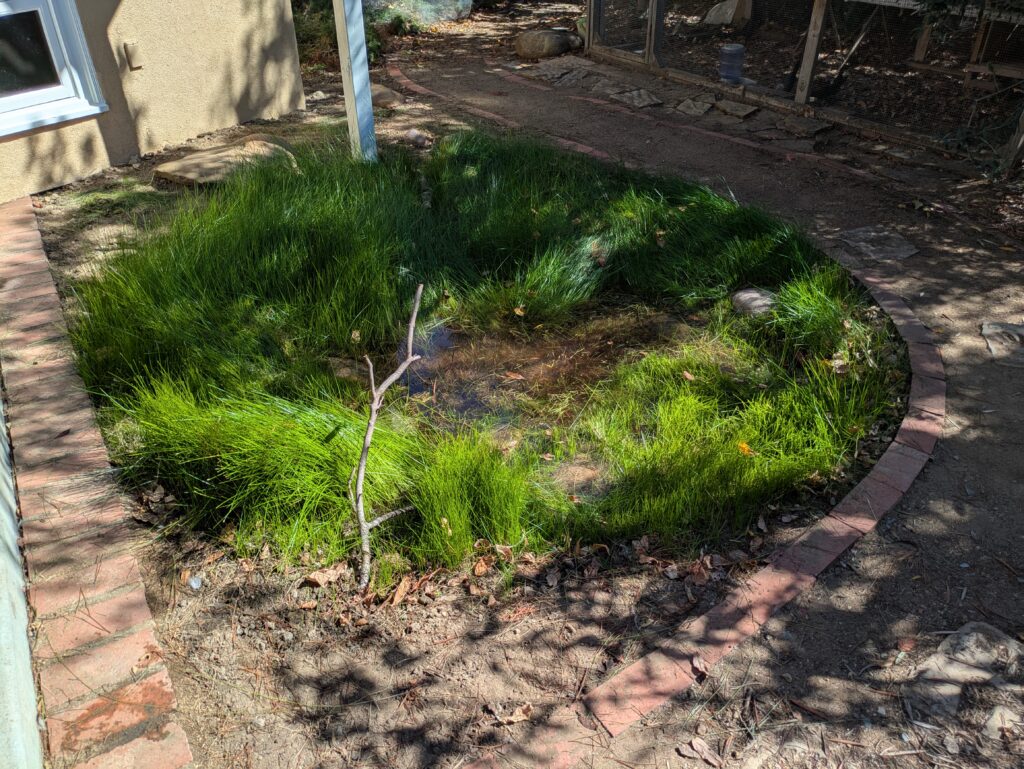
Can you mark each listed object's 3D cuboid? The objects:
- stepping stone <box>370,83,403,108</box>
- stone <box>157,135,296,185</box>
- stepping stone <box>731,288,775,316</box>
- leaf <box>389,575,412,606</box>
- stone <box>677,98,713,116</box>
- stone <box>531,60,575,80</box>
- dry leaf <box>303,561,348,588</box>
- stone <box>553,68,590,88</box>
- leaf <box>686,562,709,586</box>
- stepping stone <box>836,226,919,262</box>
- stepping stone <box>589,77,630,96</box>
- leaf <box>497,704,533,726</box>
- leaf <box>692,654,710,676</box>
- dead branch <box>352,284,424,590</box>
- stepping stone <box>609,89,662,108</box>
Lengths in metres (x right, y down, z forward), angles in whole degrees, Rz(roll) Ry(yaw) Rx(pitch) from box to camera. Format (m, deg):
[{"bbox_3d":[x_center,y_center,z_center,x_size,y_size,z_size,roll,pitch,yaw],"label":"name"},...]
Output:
[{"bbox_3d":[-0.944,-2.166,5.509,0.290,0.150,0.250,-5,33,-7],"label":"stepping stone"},{"bbox_3d":[-1.471,-1.134,3.966,0.630,0.120,0.620,21,38,29],"label":"stone"},{"bbox_3d":[0.899,-0.313,2.745,0.165,0.075,0.120,9,34,14],"label":"stepping stone"},{"bbox_3d":[-0.237,0.450,1.605,0.030,0.030,0.075,11,34,16],"label":"leaf"},{"bbox_3d":[1.272,-1.916,5.170,0.208,0.040,0.336,15,36,23],"label":"stone"},{"bbox_3d":[0.326,-2.727,6.480,0.330,0.045,0.600,-9,34,-14],"label":"stone"},{"bbox_3d":[-0.411,0.423,1.644,0.090,0.035,0.055,-19,38,-27],"label":"dry leaf"},{"bbox_3d":[0.491,-2.498,6.060,0.230,0.045,0.480,16,36,24],"label":"stone"},{"bbox_3d":[0.416,0.422,1.651,0.052,0.030,0.062,14,36,21],"label":"leaf"},{"bbox_3d":[1.578,-0.590,3.175,0.298,0.040,0.330,-10,34,-15],"label":"stepping stone"},{"bbox_3d":[0.793,-2.371,5.935,0.280,0.045,0.480,-8,34,-12],"label":"stepping stone"},{"bbox_3d":[0.006,0.595,1.338,0.066,0.020,0.030,-13,35,-18],"label":"leaf"},{"bbox_3d":[0.360,0.542,1.420,0.019,0.017,0.045,-12,35,-18],"label":"leaf"},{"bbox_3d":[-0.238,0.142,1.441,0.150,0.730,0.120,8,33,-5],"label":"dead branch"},{"bbox_3d":[0.932,-2.124,5.547,0.340,0.050,0.460,-15,36,-22],"label":"stepping stone"}]

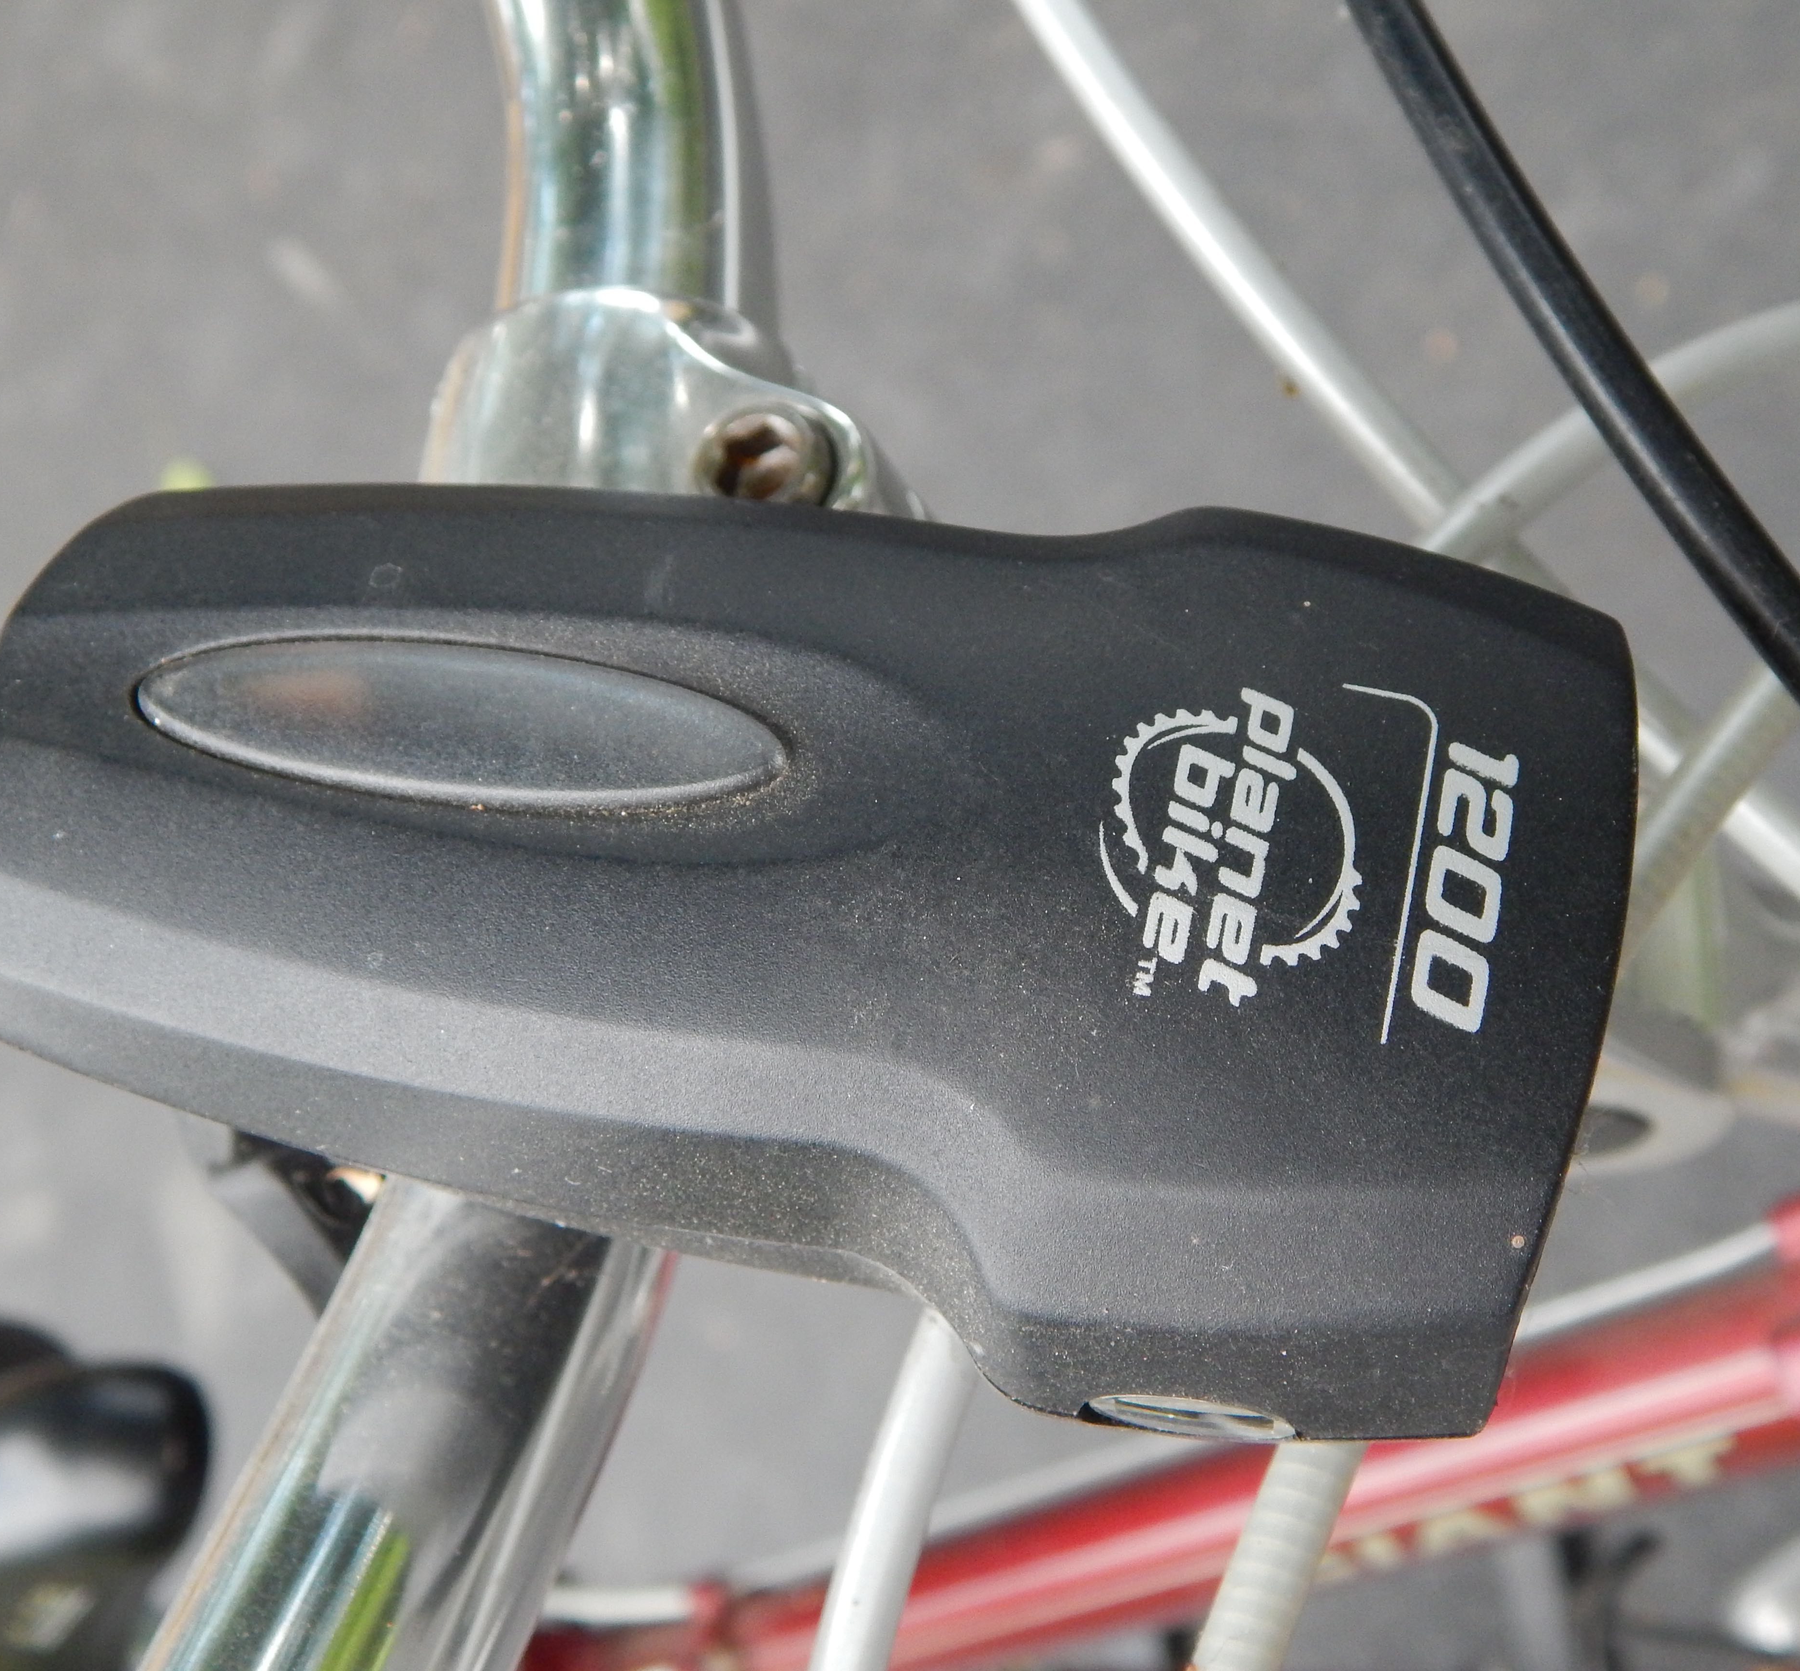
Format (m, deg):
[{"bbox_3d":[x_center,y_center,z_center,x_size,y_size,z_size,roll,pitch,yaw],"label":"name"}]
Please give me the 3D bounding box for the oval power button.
[{"bbox_3d":[-0.026,-0.007,0.166,0.004,0.039,0.010,107,170,-73],"label":"oval power button"}]

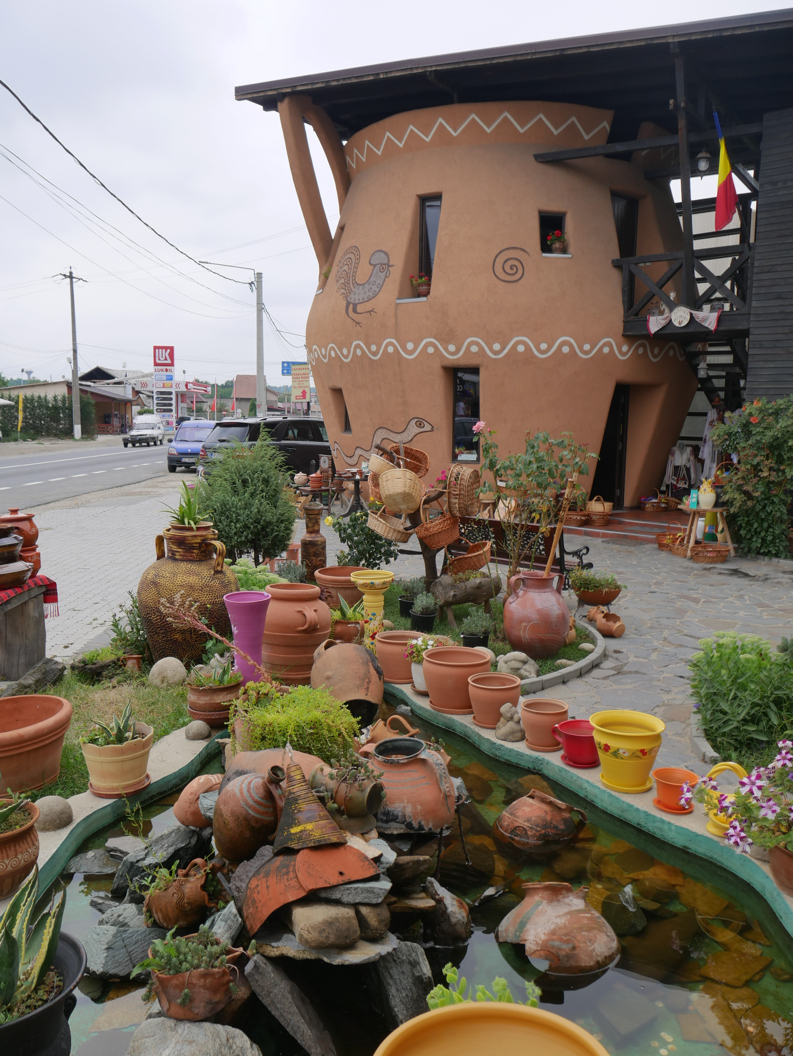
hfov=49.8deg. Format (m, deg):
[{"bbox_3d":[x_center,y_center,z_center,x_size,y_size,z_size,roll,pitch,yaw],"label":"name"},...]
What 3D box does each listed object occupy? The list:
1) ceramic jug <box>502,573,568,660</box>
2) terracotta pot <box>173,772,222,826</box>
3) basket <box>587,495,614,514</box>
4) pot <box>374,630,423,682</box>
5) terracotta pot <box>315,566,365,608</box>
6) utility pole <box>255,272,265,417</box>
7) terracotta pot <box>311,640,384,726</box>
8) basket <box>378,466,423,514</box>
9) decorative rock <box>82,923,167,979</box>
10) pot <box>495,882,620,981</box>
[{"bbox_3d":[0.977,0.600,5.950,0.460,0.590,0.450,1,7,6],"label":"ceramic jug"},{"bbox_3d":[-0.795,1.135,3.580,0.275,0.215,0.215,-23,-13,-38],"label":"terracotta pot"},{"bbox_3d":[3.342,-0.387,14.046,0.455,0.300,0.300,1,7,0],"label":"basket"},{"bbox_3d":[0.034,0.825,5.494,0.335,0.280,0.335,1,7,0],"label":"pot"},{"bbox_3d":[-0.461,0.538,7.520,0.515,0.325,0.515,0,7,-4],"label":"terracotta pot"},{"bbox_3d":[-5.630,-6.576,35.484,0.400,7.836,0.350,1,7,0],"label":"utility pole"},{"bbox_3d":[-0.277,0.865,4.780,0.410,0.410,0.430,-15,42,-7],"label":"terracotta pot"},{"bbox_3d":[0.041,-0.307,7.000,0.350,0.270,0.330,-6,-35,-11],"label":"basket"},{"bbox_3d":[-0.842,1.311,2.660,0.270,0.140,0.220,3,7,20],"label":"decorative rock"},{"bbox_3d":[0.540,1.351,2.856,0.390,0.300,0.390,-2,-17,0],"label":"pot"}]

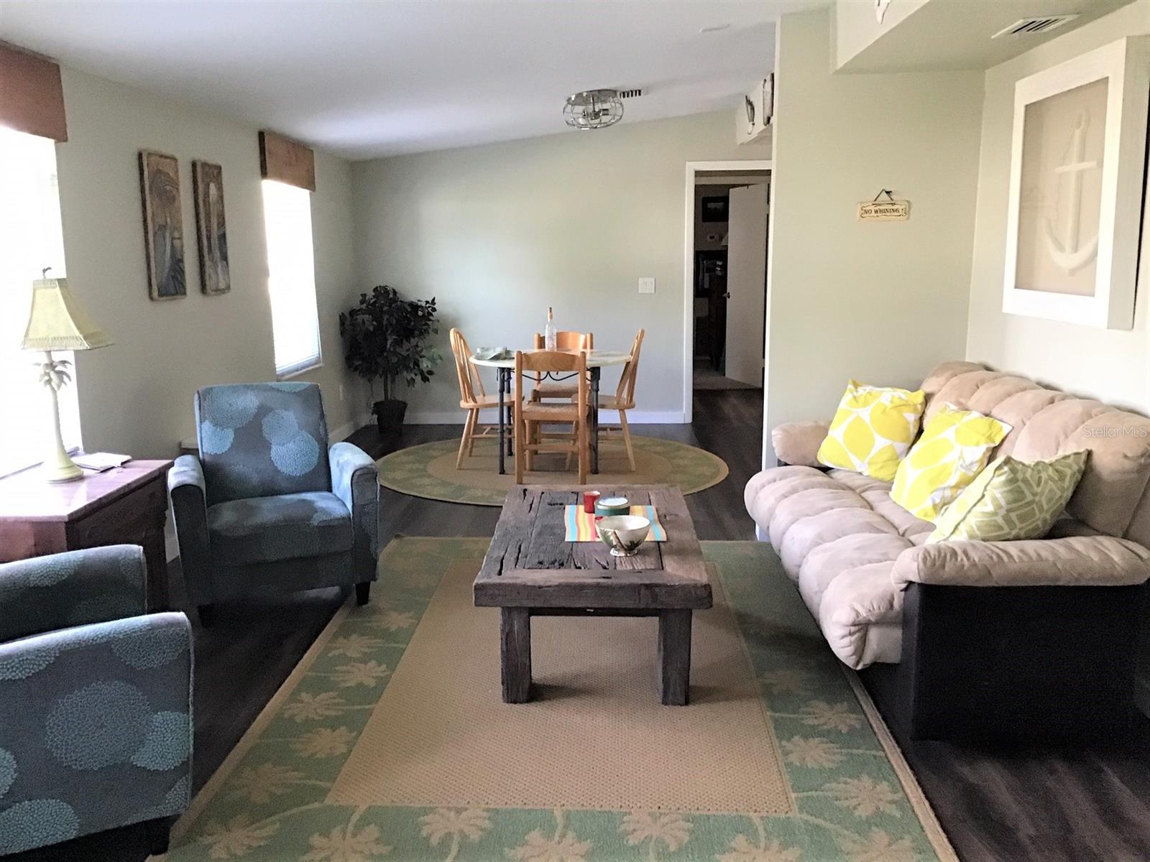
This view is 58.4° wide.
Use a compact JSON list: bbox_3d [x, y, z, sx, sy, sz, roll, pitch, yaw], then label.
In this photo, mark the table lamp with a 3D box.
[{"bbox_3d":[-1.725,-0.194,3.526,0.225,0.700,0.225,-1,10,-3],"label":"table lamp"}]

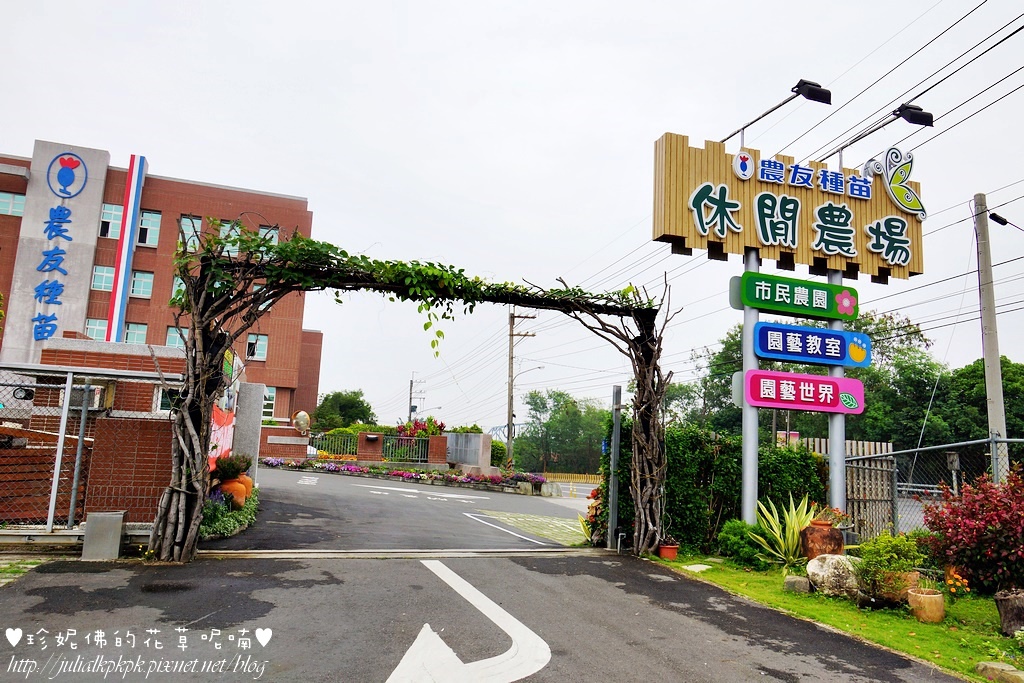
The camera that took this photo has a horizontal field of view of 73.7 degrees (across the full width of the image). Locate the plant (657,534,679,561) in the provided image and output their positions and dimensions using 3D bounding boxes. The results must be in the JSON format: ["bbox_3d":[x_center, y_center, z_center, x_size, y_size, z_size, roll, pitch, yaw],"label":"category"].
[{"bbox_3d":[2.155,2.833,9.400,0.292,0.303,0.292,3,-9,0],"label":"plant"}]

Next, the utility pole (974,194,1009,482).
[{"bbox_3d":[9.247,0.414,13.101,0.280,6.779,0.280,5,-9,-17],"label":"utility pole"}]

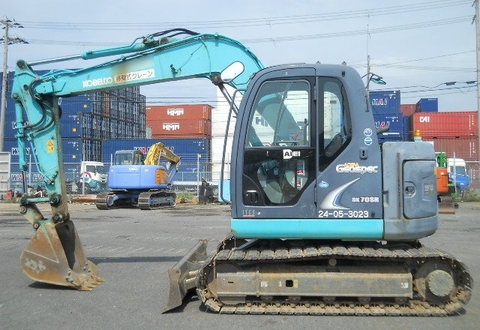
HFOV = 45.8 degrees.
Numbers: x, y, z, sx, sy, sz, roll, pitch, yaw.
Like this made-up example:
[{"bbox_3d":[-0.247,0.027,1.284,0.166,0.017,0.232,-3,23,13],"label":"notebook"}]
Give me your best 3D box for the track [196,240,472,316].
[{"bbox_3d":[0.980,1.220,6.050,2.830,0.640,0.460,0,0,3],"label":"track"}]

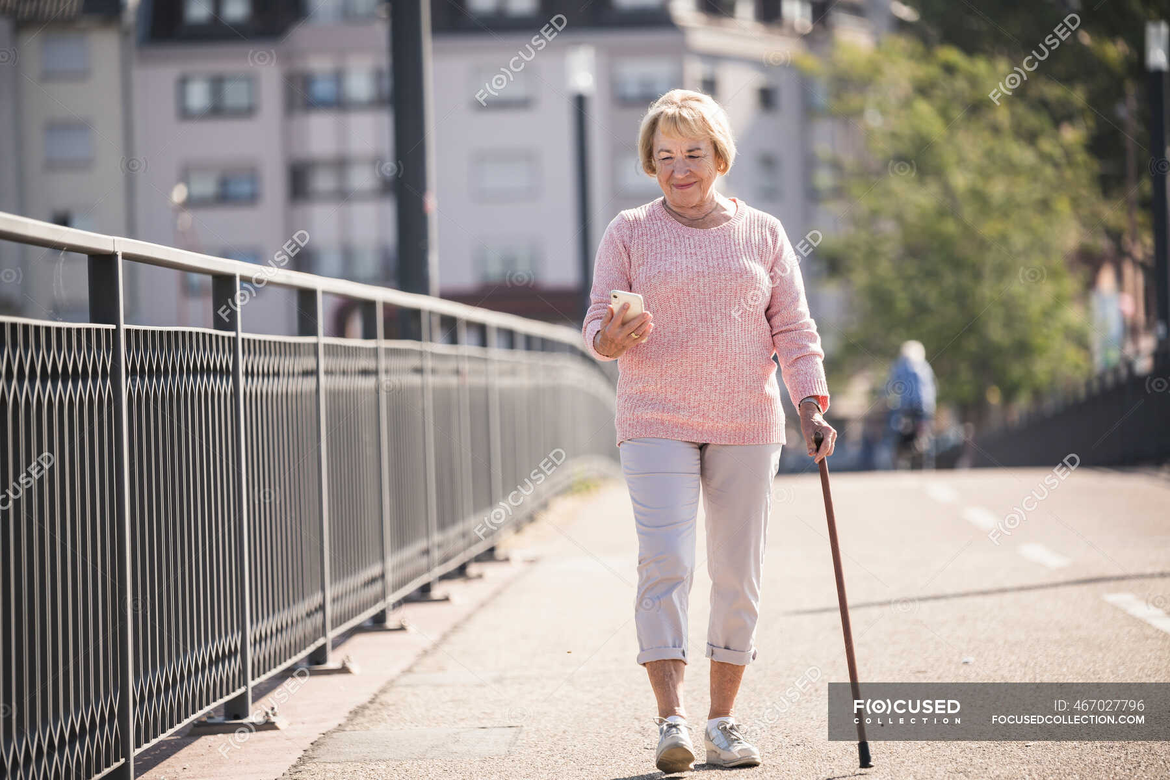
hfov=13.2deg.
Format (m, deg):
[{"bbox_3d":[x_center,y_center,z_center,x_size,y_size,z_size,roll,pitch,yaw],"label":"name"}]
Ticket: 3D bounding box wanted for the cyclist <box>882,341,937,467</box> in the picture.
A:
[{"bbox_3d":[3.678,0.300,57.000,0.600,1.680,1.700,-2,0,1],"label":"cyclist"}]

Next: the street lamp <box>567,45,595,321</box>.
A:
[{"bbox_3d":[0.028,-1.318,51.500,0.270,4.400,0.270,-2,0,-1],"label":"street lamp"}]

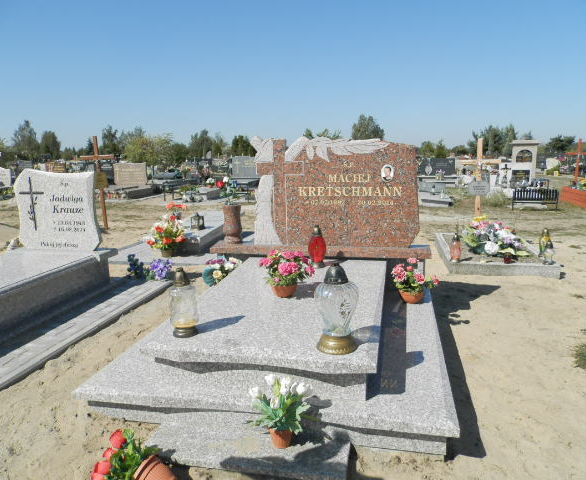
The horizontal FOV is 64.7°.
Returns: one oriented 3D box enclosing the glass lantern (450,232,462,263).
[{"bbox_3d":[1.557,0.068,4.420,0.114,0.283,0.114,1,11,13],"label":"glass lantern"}]

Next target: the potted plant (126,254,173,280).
[{"bbox_3d":[-1.393,0.254,4.507,0.496,0.232,0.288,1,11,13],"label":"potted plant"}]

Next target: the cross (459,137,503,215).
[{"bbox_3d":[2.237,-0.625,5.548,0.464,1.160,0.060,1,11,13],"label":"cross"}]

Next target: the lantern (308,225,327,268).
[{"bbox_3d":[0.190,0.045,3.587,0.142,0.335,0.142,1,11,13],"label":"lantern"}]

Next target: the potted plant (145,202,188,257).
[{"bbox_3d":[-1.442,-0.110,5.260,0.522,0.613,0.456,1,11,13],"label":"potted plant"}]

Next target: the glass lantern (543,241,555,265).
[{"bbox_3d":[2.356,0.110,4.262,0.109,0.215,0.109,1,11,13],"label":"glass lantern"}]

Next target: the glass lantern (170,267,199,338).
[{"bbox_3d":[-0.561,0.314,2.388,0.163,0.361,0.163,1,11,13],"label":"glass lantern"}]

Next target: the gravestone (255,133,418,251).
[{"bbox_3d":[0.349,-0.405,3.931,1.406,0.920,0.102,1,11,13],"label":"gravestone"}]

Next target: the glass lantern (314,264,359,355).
[{"bbox_3d":[0.206,0.311,2.183,0.211,0.402,0.211,1,11,13],"label":"glass lantern"}]

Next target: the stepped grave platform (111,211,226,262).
[{"bbox_3d":[-1.261,-0.102,6.104,1.656,0.336,2.148,1,11,13],"label":"stepped grave platform"}]

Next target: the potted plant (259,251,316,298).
[{"bbox_3d":[-0.035,0.210,2.942,0.367,0.294,0.367,1,11,13],"label":"potted plant"}]

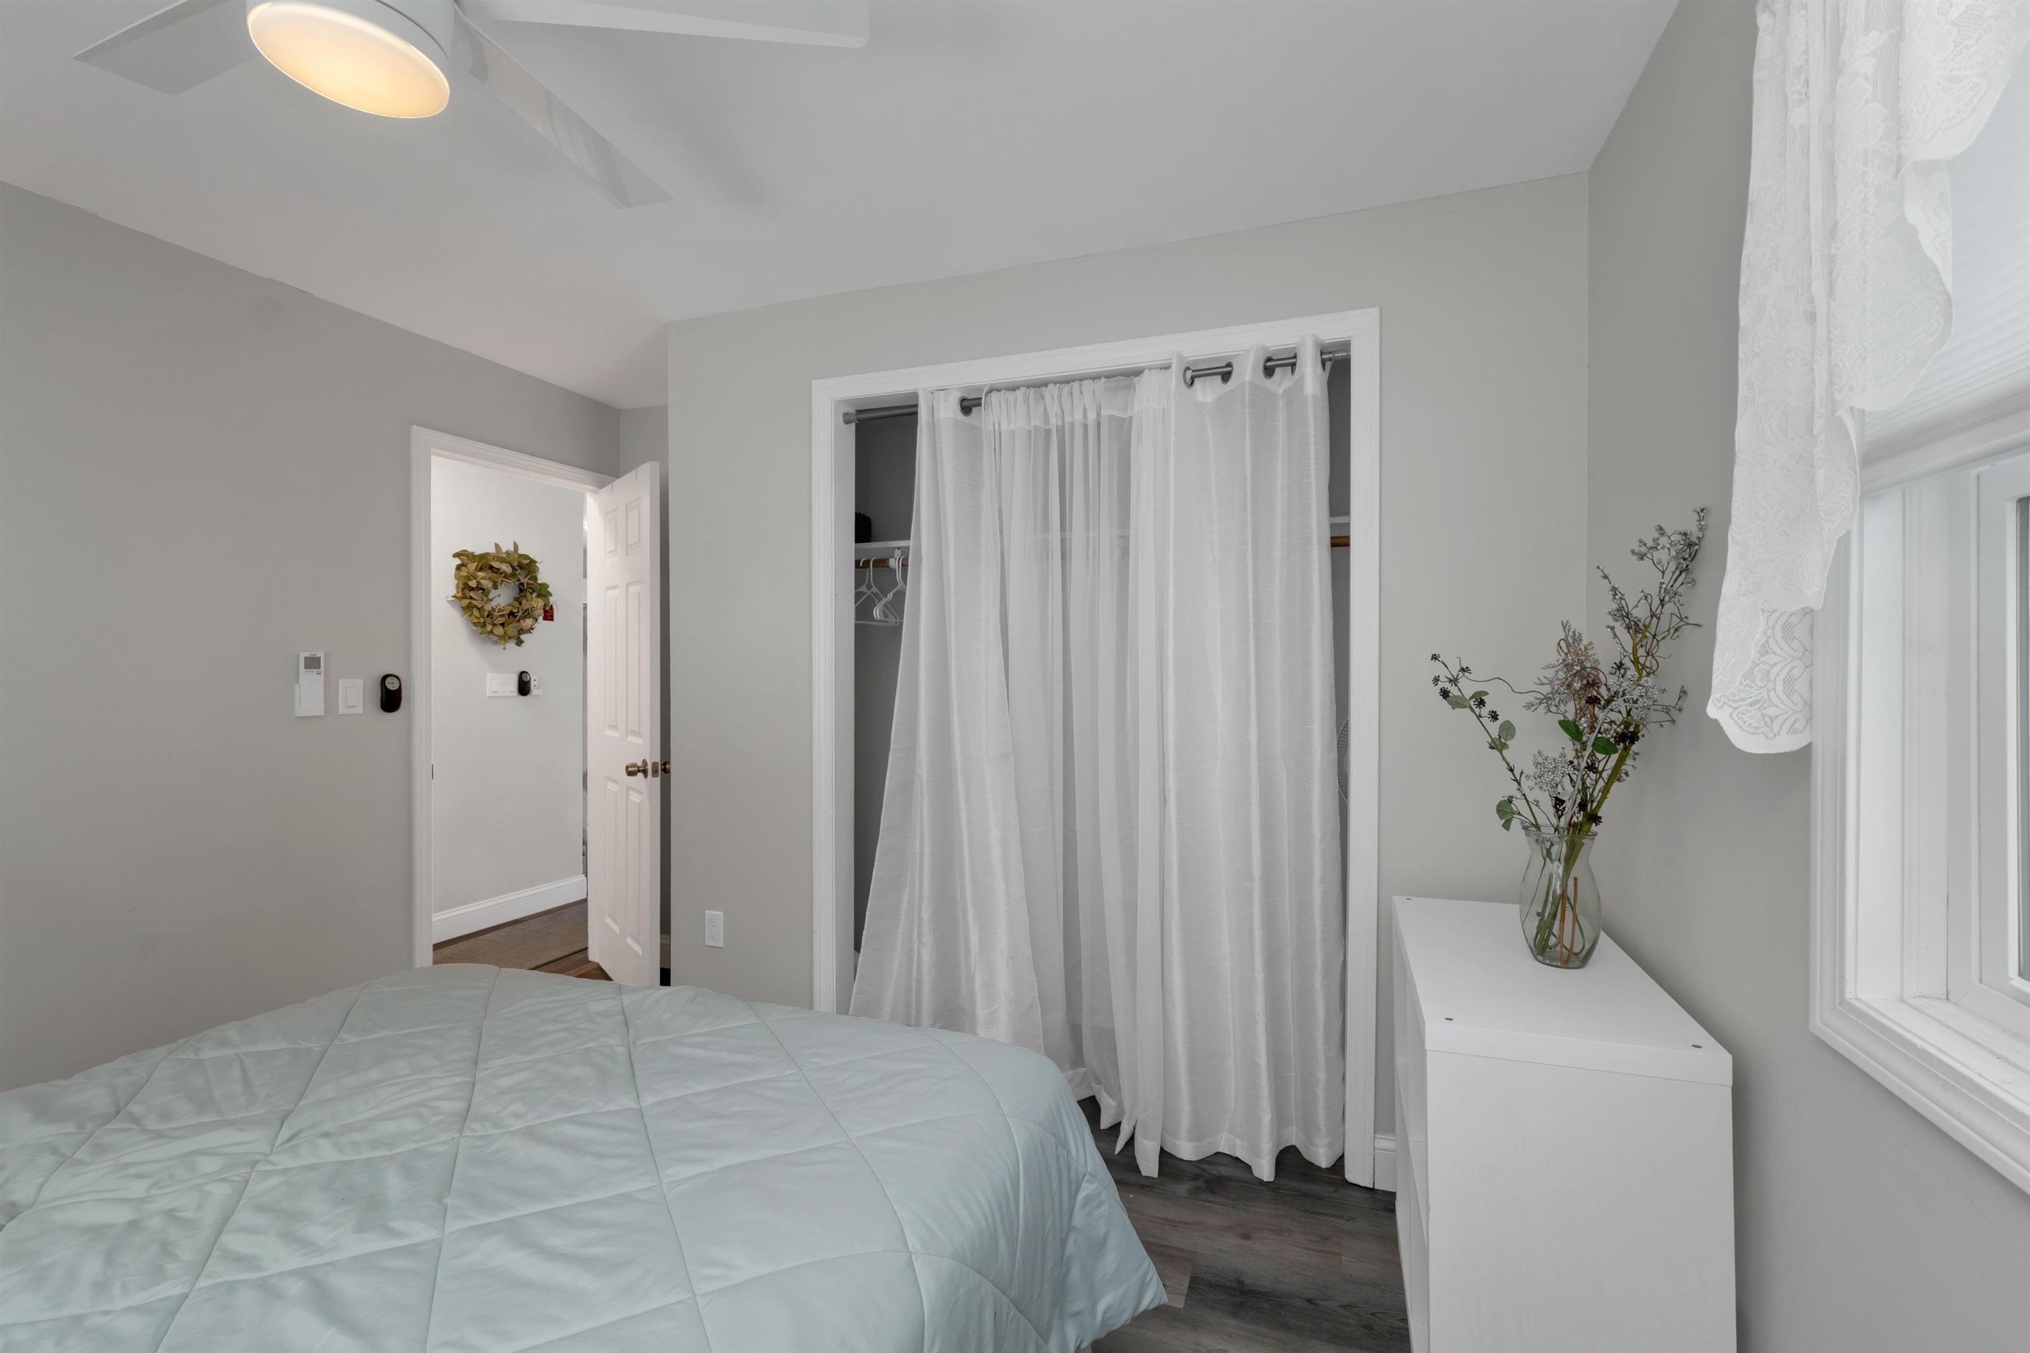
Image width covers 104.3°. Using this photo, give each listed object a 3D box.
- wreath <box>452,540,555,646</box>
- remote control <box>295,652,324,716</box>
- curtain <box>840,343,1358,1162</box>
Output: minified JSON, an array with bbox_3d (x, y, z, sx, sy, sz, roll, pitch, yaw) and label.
[{"bbox_3d":[-2.500,-0.401,3.840,0.140,0.480,0.420,0,0,23],"label":"wreath"},{"bbox_3d":[-2.184,0.025,2.445,0.030,0.195,0.063,0,0,23],"label":"remote control"},{"bbox_3d":[0.167,0.200,2.175,1.355,2.100,0.200,0,0,18],"label":"curtain"}]

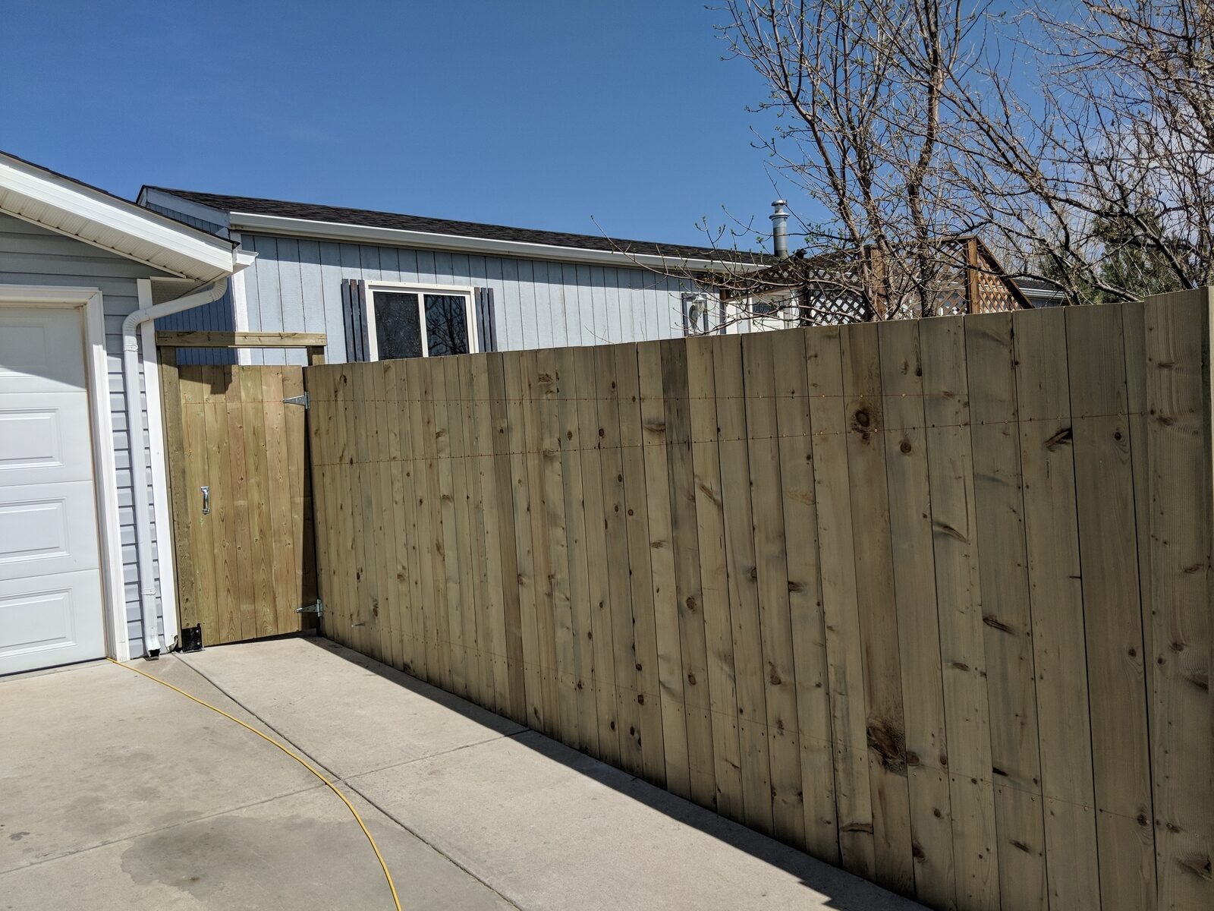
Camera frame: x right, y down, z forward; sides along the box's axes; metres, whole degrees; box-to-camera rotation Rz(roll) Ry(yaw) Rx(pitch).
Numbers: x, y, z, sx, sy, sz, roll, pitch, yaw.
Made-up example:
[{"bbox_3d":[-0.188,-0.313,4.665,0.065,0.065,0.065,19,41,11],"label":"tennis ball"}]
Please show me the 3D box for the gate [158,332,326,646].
[{"bbox_3d":[-2.343,0.195,6.268,1.050,2.000,0.120,-4,1,-36],"label":"gate"}]

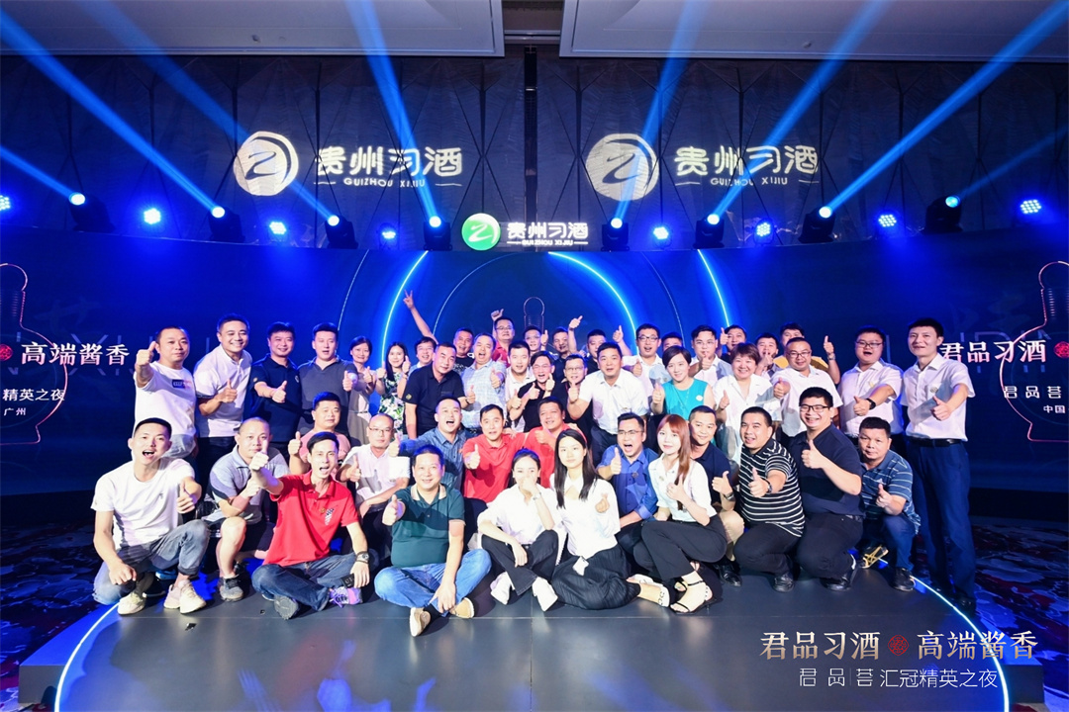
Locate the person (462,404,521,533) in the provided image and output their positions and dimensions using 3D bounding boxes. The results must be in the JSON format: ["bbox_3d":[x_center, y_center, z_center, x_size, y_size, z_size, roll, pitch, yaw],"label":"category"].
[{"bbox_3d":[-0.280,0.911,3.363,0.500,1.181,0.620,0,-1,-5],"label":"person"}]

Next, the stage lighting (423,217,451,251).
[{"bbox_3d":[-1.258,-1.565,6.514,0.330,0.434,0.330,0,-1,2],"label":"stage lighting"}]

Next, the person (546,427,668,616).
[{"bbox_3d":[0.448,0.972,3.151,0.680,0.980,0.540,0,-3,5],"label":"person"}]

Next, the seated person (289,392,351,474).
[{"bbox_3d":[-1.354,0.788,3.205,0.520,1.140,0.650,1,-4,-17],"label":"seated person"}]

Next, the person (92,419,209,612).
[{"bbox_3d":[-2.125,0.829,2.811,0.600,1.000,0.620,2,-4,-27],"label":"person"}]

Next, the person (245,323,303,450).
[{"bbox_3d":[-1.793,0.637,3.485,0.470,1.732,0.420,0,-1,-32],"label":"person"}]

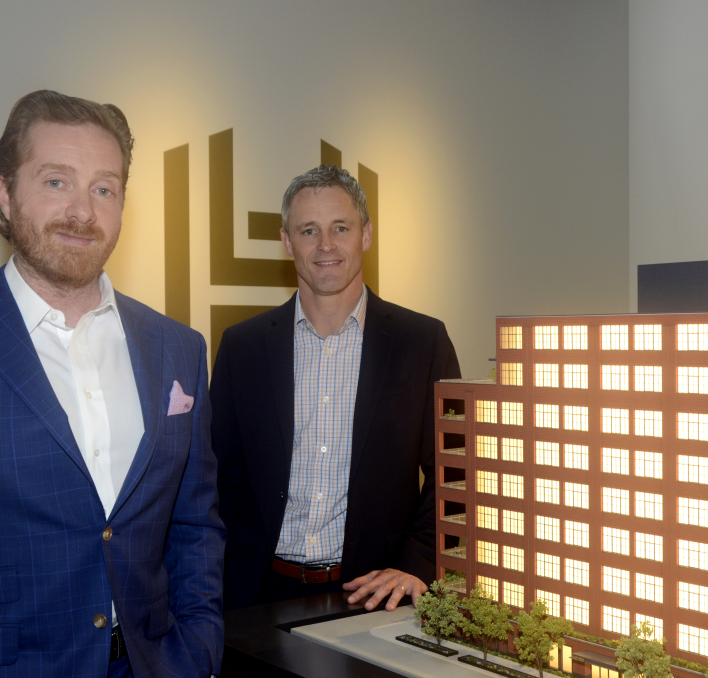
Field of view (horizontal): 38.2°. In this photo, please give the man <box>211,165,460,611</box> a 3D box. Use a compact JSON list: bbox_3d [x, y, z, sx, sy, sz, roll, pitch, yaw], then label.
[{"bbox_3d":[-0.025,0.573,2.012,0.530,1.840,0.400,0,1,9],"label":"man"}]

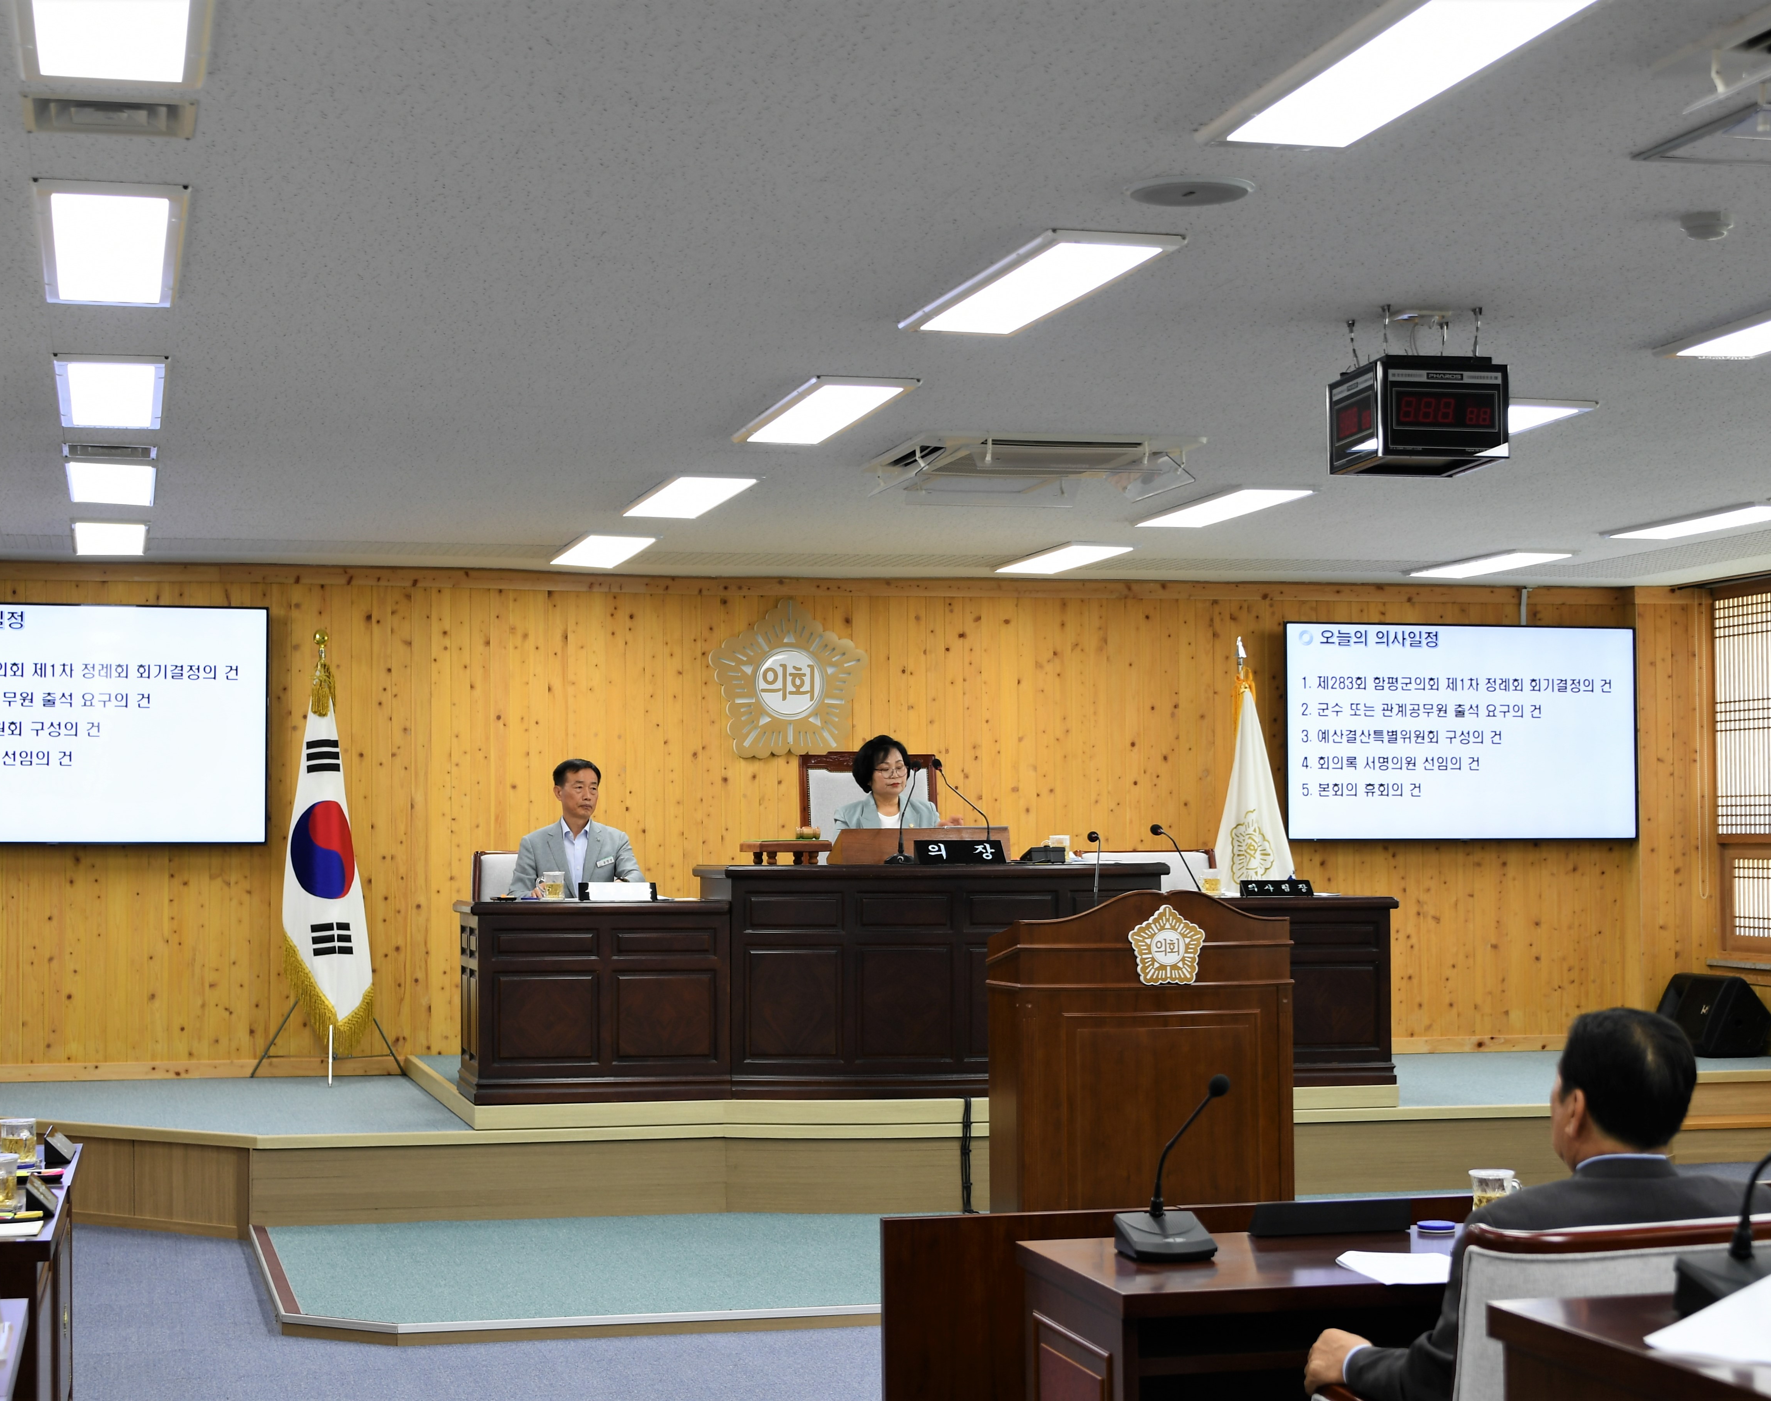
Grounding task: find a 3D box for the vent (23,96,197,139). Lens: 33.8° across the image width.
[{"bbox_3d":[-1.410,-1.060,5.306,0.310,0.045,0.300,1,-3,-15],"label":"vent"}]

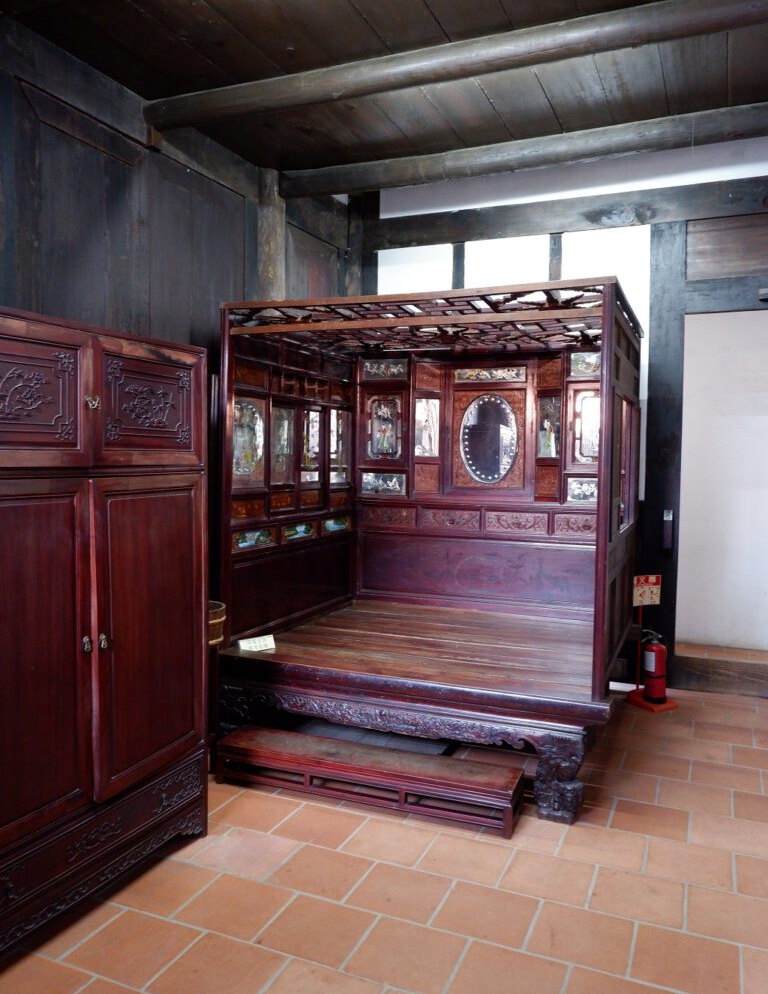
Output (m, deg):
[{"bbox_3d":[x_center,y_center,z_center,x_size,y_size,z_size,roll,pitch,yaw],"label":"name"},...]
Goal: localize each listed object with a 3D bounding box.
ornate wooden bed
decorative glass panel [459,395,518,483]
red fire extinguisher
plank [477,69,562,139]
[{"bbox_3d":[0.347,0.184,4.126,2.000,2.315,1.620,2,2,23],"label":"ornate wooden bed"},{"bbox_3d":[0.681,-0.376,4.771,0.392,0.576,0.025,2,2,23],"label":"decorative glass panel"},{"bbox_3d":[1.758,1.087,4.766,0.145,0.465,0.150,-1,2,-31],"label":"red fire extinguisher"},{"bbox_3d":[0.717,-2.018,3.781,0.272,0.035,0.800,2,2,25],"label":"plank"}]

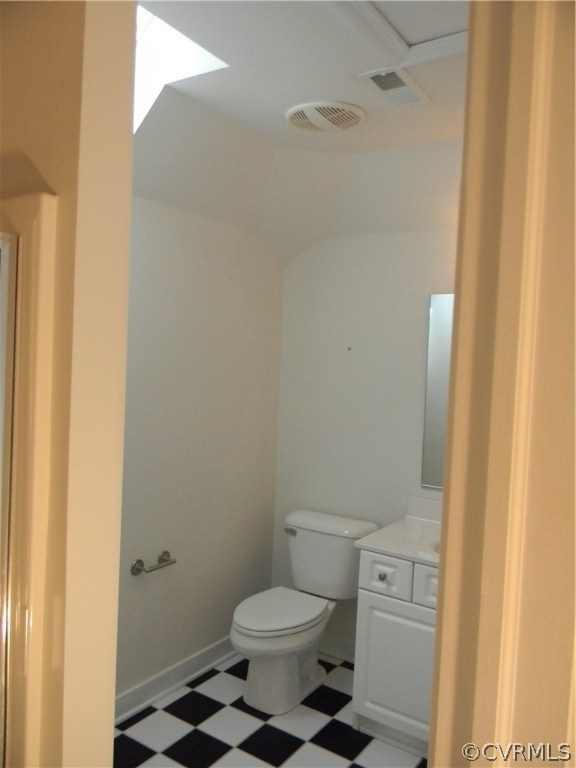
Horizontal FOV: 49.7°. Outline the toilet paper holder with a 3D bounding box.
[{"bbox_3d":[-0.554,0.765,2.626,0.070,0.063,0.222,4,3,34],"label":"toilet paper holder"}]

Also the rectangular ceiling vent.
[{"bbox_3d":[0.364,-0.986,2.095,0.152,0.025,0.290,4,3,34],"label":"rectangular ceiling vent"}]

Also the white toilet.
[{"bbox_3d":[0.032,1.030,2.837,0.445,0.736,0.750,4,3,34],"label":"white toilet"}]

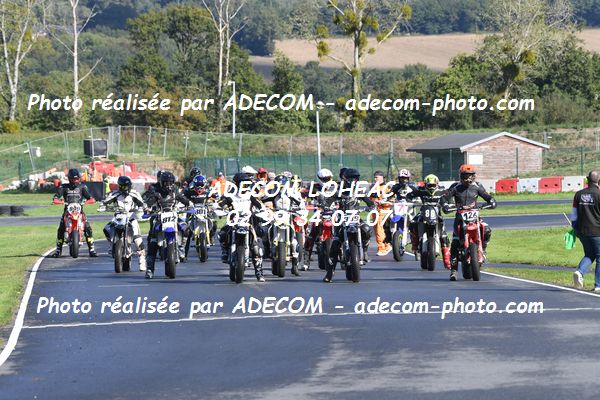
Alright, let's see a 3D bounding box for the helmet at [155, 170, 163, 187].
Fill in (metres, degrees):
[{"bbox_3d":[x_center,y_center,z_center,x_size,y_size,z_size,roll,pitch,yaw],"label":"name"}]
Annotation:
[{"bbox_3d":[-2.666,-0.417,84.000,0.250,0.280,0.330,0,0,0],"label":"helmet"}]

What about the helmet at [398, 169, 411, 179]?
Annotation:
[{"bbox_3d":[2.049,-0.466,84.800,0.250,0.280,0.330,0,4,-2],"label":"helmet"}]

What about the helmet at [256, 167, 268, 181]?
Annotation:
[{"bbox_3d":[-0.766,-0.506,88.500,0.250,0.280,0.330,0,0,-2],"label":"helmet"}]

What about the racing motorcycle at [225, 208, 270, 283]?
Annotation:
[{"bbox_3d":[-0.908,0.692,67.850,0.850,1.180,2.080,2,0,-3],"label":"racing motorcycle"}]

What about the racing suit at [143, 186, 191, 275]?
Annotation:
[{"bbox_3d":[-2.092,0.501,67.900,0.750,1.410,0.750,0,0,-4],"label":"racing suit"}]

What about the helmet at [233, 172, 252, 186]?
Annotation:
[{"bbox_3d":[-0.872,-0.281,65.700,0.260,0.280,0.340,0,1,-22],"label":"helmet"}]

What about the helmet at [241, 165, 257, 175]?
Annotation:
[{"bbox_3d":[-0.891,-0.477,78.000,0.250,0.280,0.340,0,3,-38],"label":"helmet"}]

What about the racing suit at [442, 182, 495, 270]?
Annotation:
[{"bbox_3d":[2.617,0.412,67.300,0.810,1.380,0.650,0,0,-5],"label":"racing suit"}]

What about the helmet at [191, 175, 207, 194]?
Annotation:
[{"bbox_3d":[-1.939,-0.284,83.600,0.250,0.290,0.330,0,15,-3],"label":"helmet"}]

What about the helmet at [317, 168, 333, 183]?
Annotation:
[{"bbox_3d":[0.431,-0.389,73.300,0.260,0.280,0.330,0,0,-8],"label":"helmet"}]

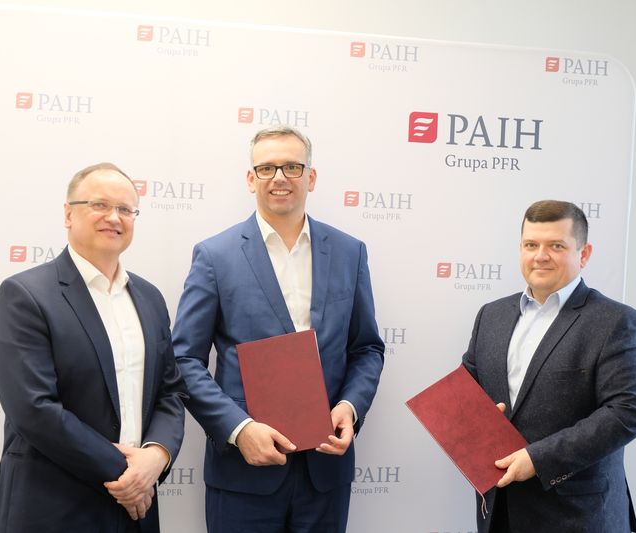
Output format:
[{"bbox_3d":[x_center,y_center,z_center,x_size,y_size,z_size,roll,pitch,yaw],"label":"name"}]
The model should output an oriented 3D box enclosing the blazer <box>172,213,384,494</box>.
[{"bbox_3d":[-0.109,0.240,3.550,0.570,0.770,0.340,2,0,-12],"label":"blazer"}]

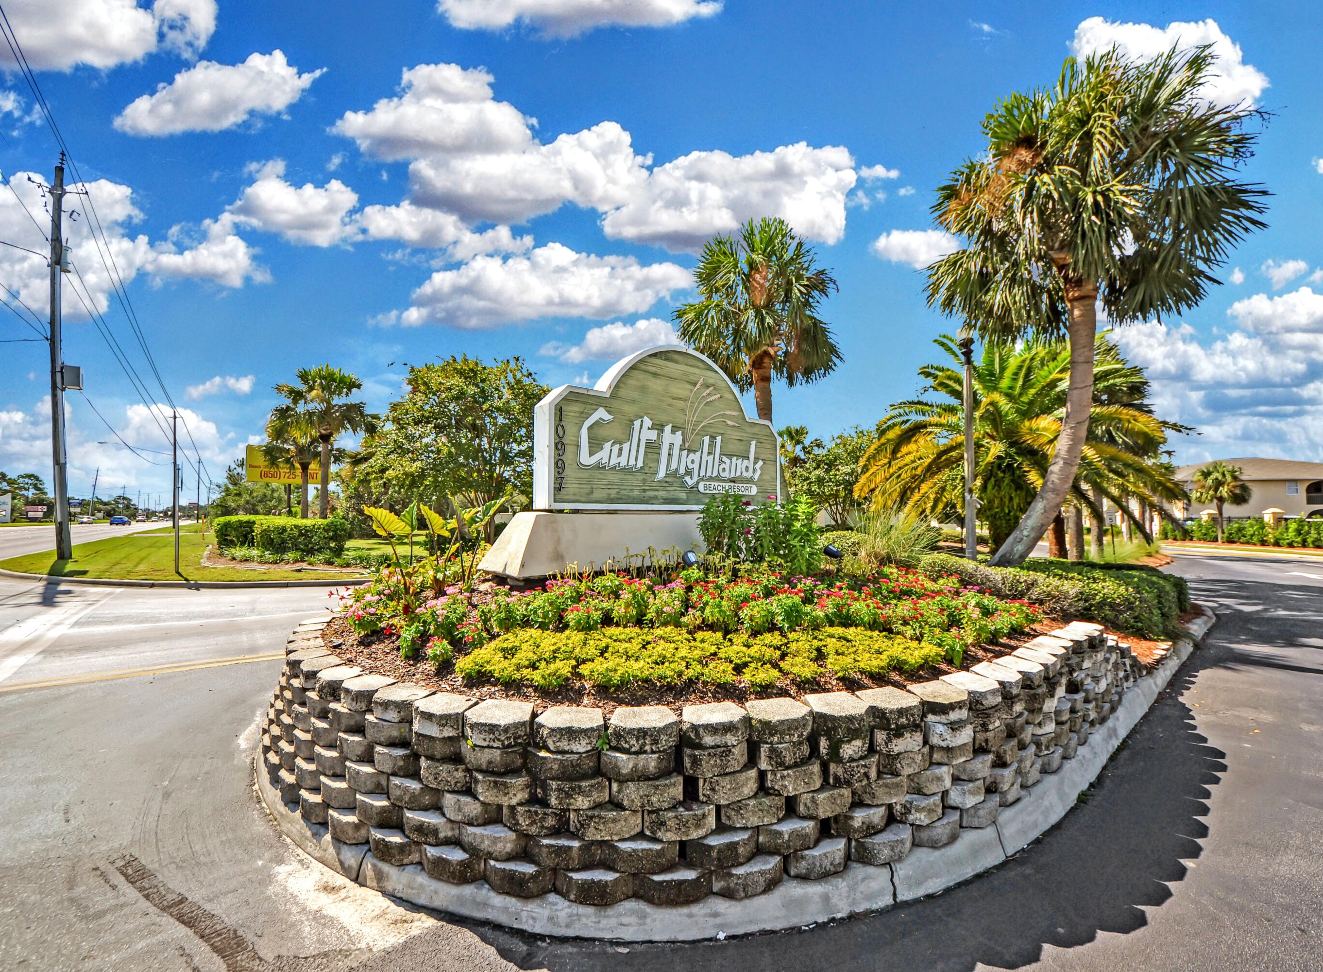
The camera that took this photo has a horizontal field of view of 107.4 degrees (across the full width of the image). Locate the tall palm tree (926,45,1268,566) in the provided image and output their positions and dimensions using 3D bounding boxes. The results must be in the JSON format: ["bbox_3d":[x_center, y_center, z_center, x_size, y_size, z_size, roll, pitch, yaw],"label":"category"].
[{"bbox_3d":[7.100,-3.197,8.360,4.400,9.300,4.400,0,-3,0],"label":"tall palm tree"}]

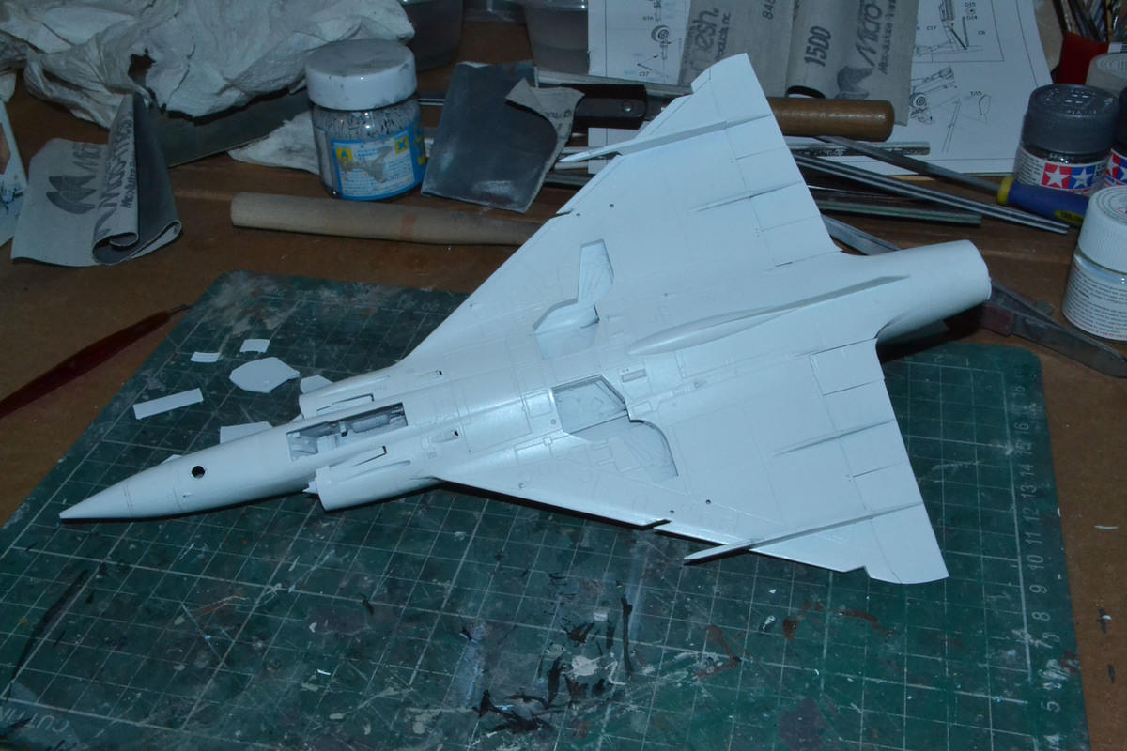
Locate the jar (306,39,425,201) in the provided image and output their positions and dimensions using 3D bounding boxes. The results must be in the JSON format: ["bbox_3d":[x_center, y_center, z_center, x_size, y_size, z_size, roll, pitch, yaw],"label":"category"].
[{"bbox_3d":[-0.085,-0.111,0.529,0.046,0.055,0.046,-1,36,1],"label":"jar"}]

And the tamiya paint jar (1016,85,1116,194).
[{"bbox_3d":[0.207,-0.096,0.506,0.035,0.038,0.035,3,36,8],"label":"tamiya paint jar"}]

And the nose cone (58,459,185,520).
[{"bbox_3d":[-0.128,0.036,0.353,0.035,0.017,0.017,-14,36,-2],"label":"nose cone"}]

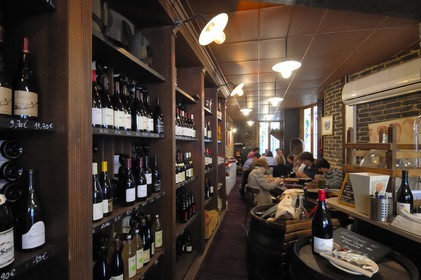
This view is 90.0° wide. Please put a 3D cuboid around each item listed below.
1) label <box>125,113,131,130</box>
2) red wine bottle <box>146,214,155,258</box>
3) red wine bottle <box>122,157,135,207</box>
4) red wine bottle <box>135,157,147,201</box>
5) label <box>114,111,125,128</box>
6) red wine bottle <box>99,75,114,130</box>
[{"bbox_3d":[-0.545,-0.120,1.397,0.024,0.102,0.073,0,0,27],"label":"label"},{"bbox_3d":[-0.472,0.735,1.640,0.077,0.300,0.077,0,-1,30],"label":"red wine bottle"},{"bbox_3d":[-0.539,0.277,1.400,0.081,0.300,0.081,-1,-1,40],"label":"red wine bottle"},{"bbox_3d":[-0.497,0.279,1.535,0.081,0.295,0.081,0,-1,-38],"label":"red wine bottle"},{"bbox_3d":[-0.555,-0.127,1.312,0.024,0.102,0.073,0,0,27],"label":"label"},{"bbox_3d":[-0.584,-0.208,1.180,0.080,0.300,0.080,-1,-1,40],"label":"red wine bottle"}]

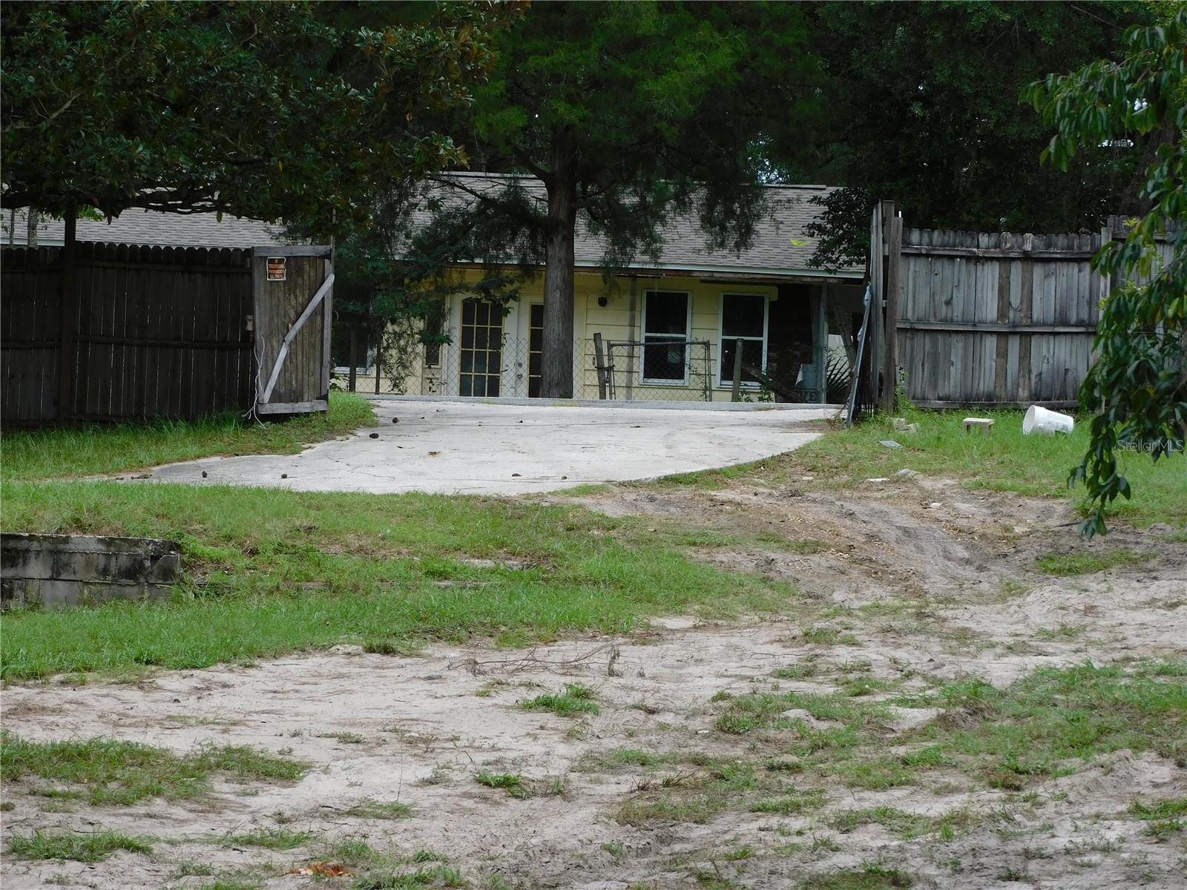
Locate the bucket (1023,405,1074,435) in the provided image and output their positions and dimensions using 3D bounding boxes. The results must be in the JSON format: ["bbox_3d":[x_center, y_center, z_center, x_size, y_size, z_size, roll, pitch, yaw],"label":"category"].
[{"bbox_3d":[4.287,-0.192,64.600,0.380,0.305,0.305,14,0,-12],"label":"bucket"}]

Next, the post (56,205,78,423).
[{"bbox_3d":[-5.410,-1.344,70.500,0.120,2.250,0.120,2,0,0],"label":"post"}]

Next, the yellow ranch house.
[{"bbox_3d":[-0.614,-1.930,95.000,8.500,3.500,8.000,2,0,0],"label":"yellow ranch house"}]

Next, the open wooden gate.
[{"bbox_3d":[-3.075,-1.177,70.200,1.100,1.740,0.080,2,1,-45],"label":"open wooden gate"}]

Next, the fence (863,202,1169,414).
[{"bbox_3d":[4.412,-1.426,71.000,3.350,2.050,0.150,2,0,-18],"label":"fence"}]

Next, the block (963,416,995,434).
[{"bbox_3d":[3.669,-0.146,65.300,0.280,0.200,0.200,2,0,13],"label":"block"}]

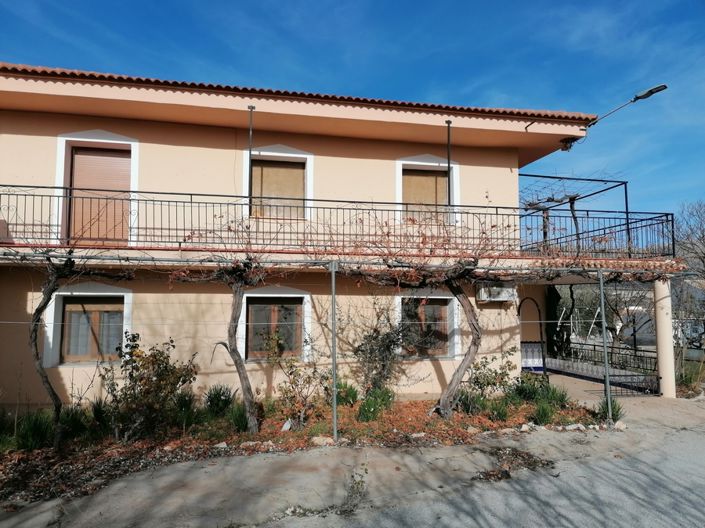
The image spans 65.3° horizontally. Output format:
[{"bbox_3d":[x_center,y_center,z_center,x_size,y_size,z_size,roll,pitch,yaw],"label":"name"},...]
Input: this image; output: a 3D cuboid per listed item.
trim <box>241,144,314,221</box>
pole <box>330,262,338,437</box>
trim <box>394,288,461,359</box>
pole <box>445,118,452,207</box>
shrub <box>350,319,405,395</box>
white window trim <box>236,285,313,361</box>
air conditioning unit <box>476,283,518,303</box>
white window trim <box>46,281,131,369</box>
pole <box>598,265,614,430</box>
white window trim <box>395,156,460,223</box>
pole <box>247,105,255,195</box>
[{"bbox_3d":[-1.490,-1.641,11.080,1.395,1.548,0.120,1,-6,-13],"label":"trim"},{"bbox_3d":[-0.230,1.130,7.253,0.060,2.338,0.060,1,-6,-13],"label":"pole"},{"bbox_3d":[1.571,1.229,11.508,1.428,1.504,0.120,1,-6,-13],"label":"trim"},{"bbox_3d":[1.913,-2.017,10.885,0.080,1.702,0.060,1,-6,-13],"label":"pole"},{"bbox_3d":[0.488,1.810,10.605,0.980,1.510,0.840,1,-6,-13],"label":"shrub"},{"bbox_3d":[-1.526,1.179,10.800,1.439,1.526,0.120,1,-6,-13],"label":"white window trim"},{"bbox_3d":[3.019,0.538,11.650,0.800,0.510,0.320,1,-6,-13],"label":"air conditioning unit"},{"bbox_3d":[-4.799,1.104,10.054,1.439,1.526,0.120,1,-6,-13],"label":"white window trim"},{"bbox_3d":[3.772,1.240,8.163,0.060,2.324,0.060,1,-6,-13],"label":"pole"},{"bbox_3d":[1.628,-1.597,11.793,1.428,1.515,0.120,1,-6,-13],"label":"white window trim"},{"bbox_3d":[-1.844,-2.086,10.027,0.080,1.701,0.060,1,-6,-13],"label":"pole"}]

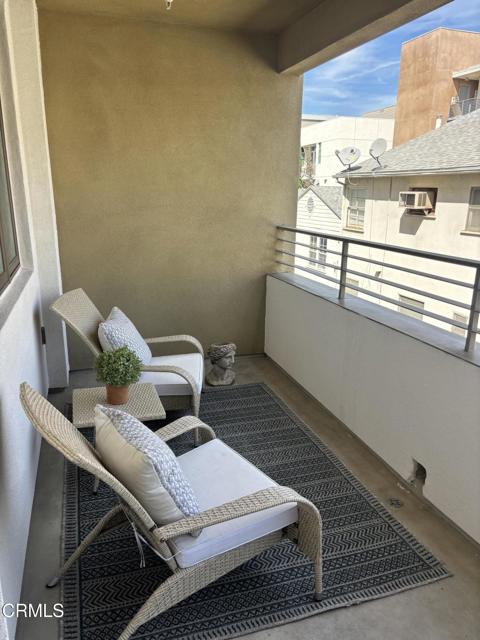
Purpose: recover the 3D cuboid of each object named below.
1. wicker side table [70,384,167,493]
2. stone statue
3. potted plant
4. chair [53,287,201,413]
[{"bbox_3d":[-0.641,0.643,2.570,0.436,0.441,0.425,-4,16,-15],"label":"wicker side table"},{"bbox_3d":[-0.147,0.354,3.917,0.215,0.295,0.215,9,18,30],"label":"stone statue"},{"bbox_3d":[-0.638,0.290,2.497,0.234,0.278,0.234,-5,16,-18],"label":"potted plant"},{"bbox_3d":[-0.683,0.258,3.188,0.866,0.859,0.784,0,15,-2],"label":"chair"}]

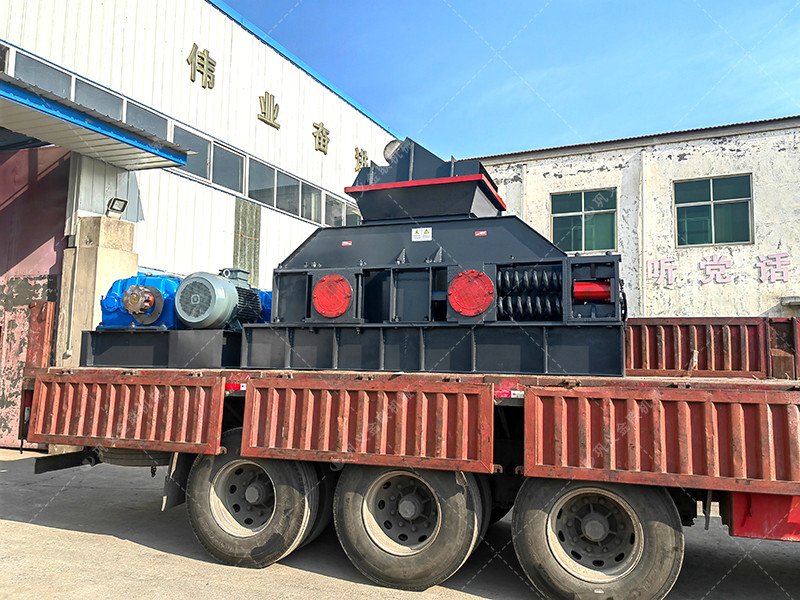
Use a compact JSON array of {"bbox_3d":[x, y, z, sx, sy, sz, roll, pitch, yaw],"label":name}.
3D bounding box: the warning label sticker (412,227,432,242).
[{"bbox_3d":[0.193,-0.562,5.379,0.182,0.112,0.005,-1,-6,20],"label":"warning label sticker"}]

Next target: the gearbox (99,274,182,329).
[{"bbox_3d":[-2.657,0.020,6.418,0.970,0.590,0.500,-1,-6,20],"label":"gearbox"}]

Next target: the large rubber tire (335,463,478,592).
[{"bbox_3d":[0.047,1.529,4.532,1.060,1.060,0.280,-1,-6,20],"label":"large rubber tire"}]

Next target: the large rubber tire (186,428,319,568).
[{"bbox_3d":[-1.190,1.552,4.972,1.060,1.060,0.280,-1,-6,20],"label":"large rubber tire"}]

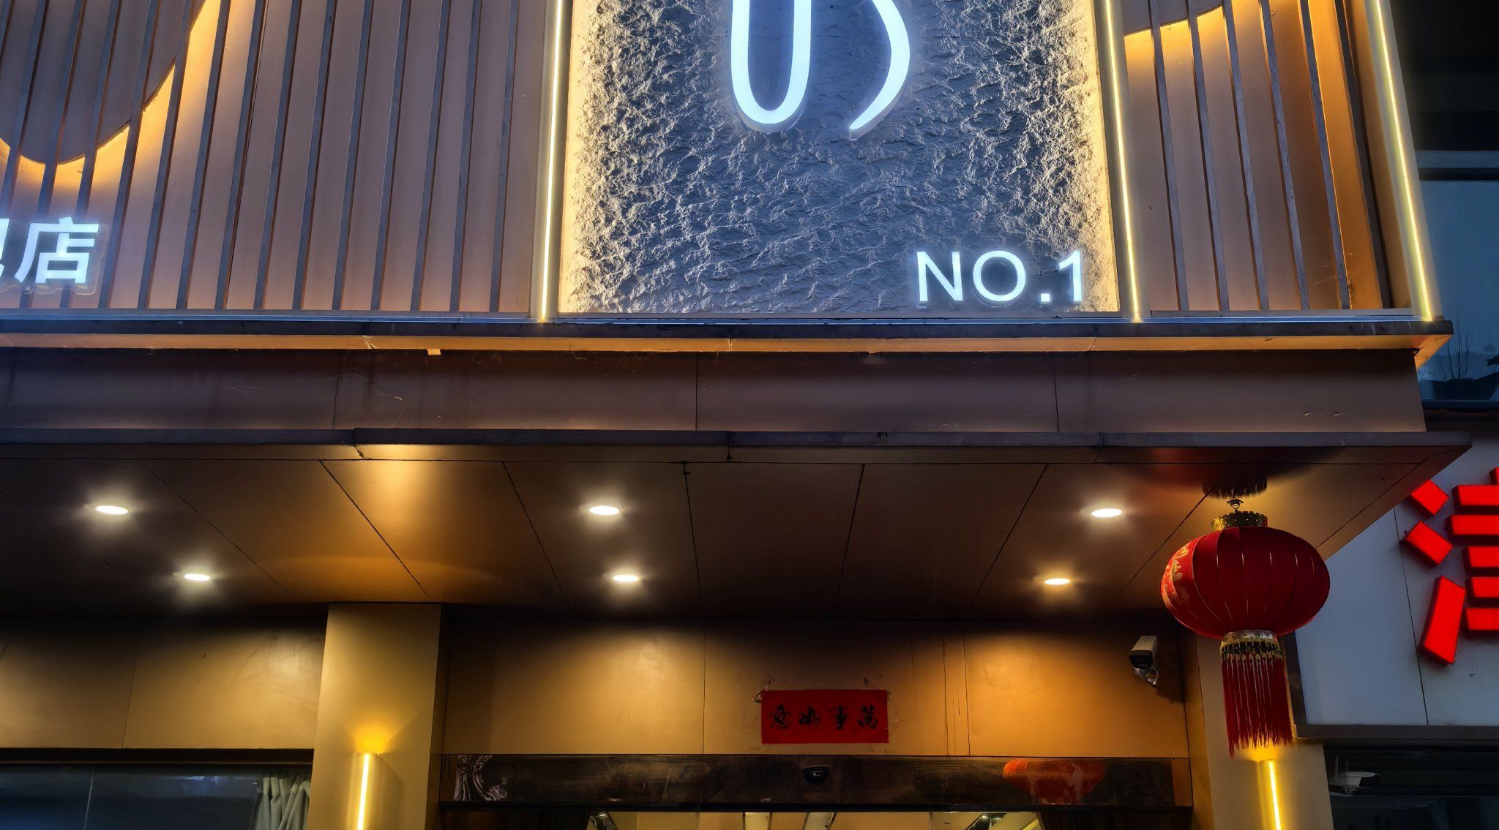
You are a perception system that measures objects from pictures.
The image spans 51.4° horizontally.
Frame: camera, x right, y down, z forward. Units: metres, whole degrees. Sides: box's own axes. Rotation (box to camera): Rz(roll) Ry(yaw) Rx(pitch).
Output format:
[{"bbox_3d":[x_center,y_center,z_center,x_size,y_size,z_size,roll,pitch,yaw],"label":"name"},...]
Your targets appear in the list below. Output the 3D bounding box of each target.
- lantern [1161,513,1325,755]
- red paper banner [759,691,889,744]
[{"bbox_3d":[1.758,0.776,5.468,0.598,0.844,0.598,0,-20,0],"label":"lantern"},{"bbox_3d":[0.351,1.403,7.221,0.579,0.242,0.010,0,-20,0],"label":"red paper banner"}]

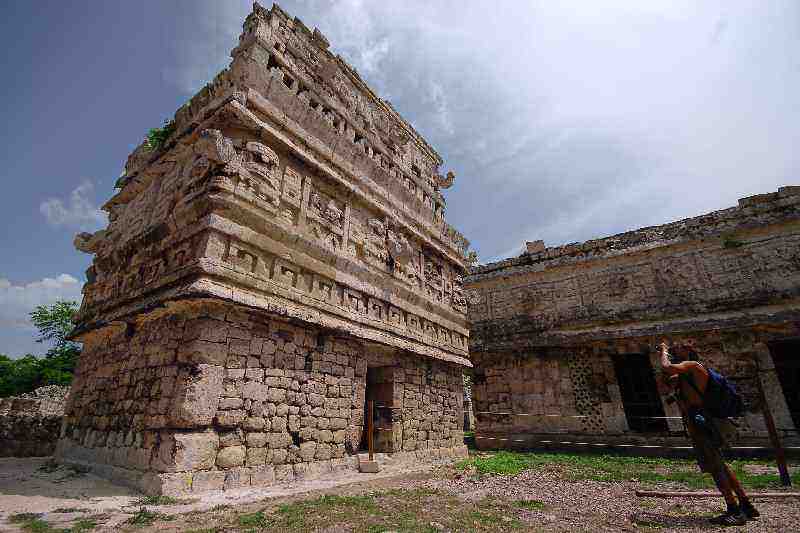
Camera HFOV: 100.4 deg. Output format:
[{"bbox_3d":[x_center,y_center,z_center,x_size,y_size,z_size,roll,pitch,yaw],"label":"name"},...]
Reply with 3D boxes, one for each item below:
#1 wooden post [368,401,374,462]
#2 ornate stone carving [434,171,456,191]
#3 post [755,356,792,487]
[{"bbox_3d":[-0.508,2.855,5.830,0.070,0.950,0.070,-15,-27,32],"label":"wooden post"},{"bbox_3d":[1.720,-3.330,12.870,0.700,0.760,0.350,-8,-24,18],"label":"ornate stone carving"},{"bbox_3d":[5.600,2.300,5.050,0.085,1.800,0.085,-9,-28,35],"label":"post"}]

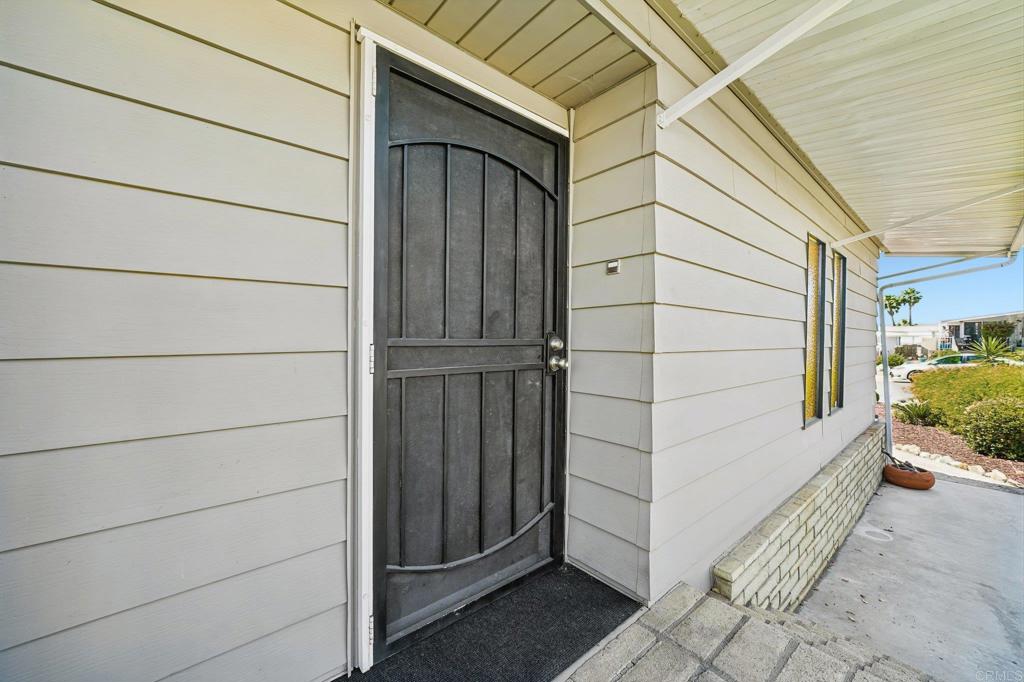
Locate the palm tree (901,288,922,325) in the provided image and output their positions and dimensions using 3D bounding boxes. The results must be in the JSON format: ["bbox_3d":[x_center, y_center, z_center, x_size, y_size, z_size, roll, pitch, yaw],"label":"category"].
[{"bbox_3d":[81.067,-4.261,75.000,2.800,12.000,2.800,0,1,-43],"label":"palm tree"}]

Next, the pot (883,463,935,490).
[{"bbox_3d":[5.196,1.783,4.832,0.460,0.240,0.460,0,1,-39],"label":"pot"}]

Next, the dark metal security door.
[{"bbox_3d":[-0.099,0.049,1.511,0.920,2.030,0.045,0,1,-39],"label":"dark metal security door"}]

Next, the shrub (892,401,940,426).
[{"bbox_3d":[9.248,1.658,8.450,0.800,0.560,0.800,0,1,-42],"label":"shrub"}]

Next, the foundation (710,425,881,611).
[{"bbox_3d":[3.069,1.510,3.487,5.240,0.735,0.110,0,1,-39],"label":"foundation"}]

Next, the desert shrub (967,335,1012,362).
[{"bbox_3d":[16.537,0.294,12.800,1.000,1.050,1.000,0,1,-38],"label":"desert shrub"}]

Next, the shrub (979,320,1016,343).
[{"bbox_3d":[29.616,-0.457,22.500,1.300,1.600,1.300,0,1,-37],"label":"shrub"}]

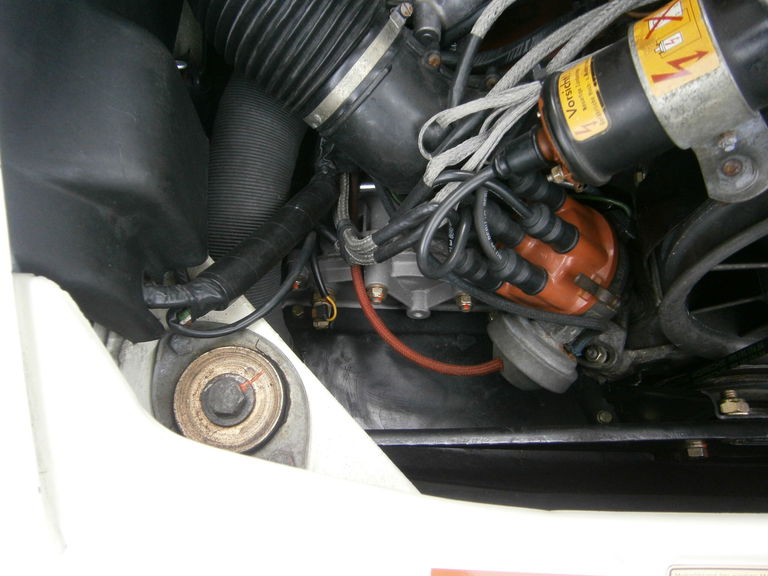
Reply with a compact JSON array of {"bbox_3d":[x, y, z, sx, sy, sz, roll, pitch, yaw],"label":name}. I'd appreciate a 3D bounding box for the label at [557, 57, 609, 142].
[{"bbox_3d":[0.095,-0.093,0.279,0.008,0.017,0.040,15,62,-46],"label":"label"}]

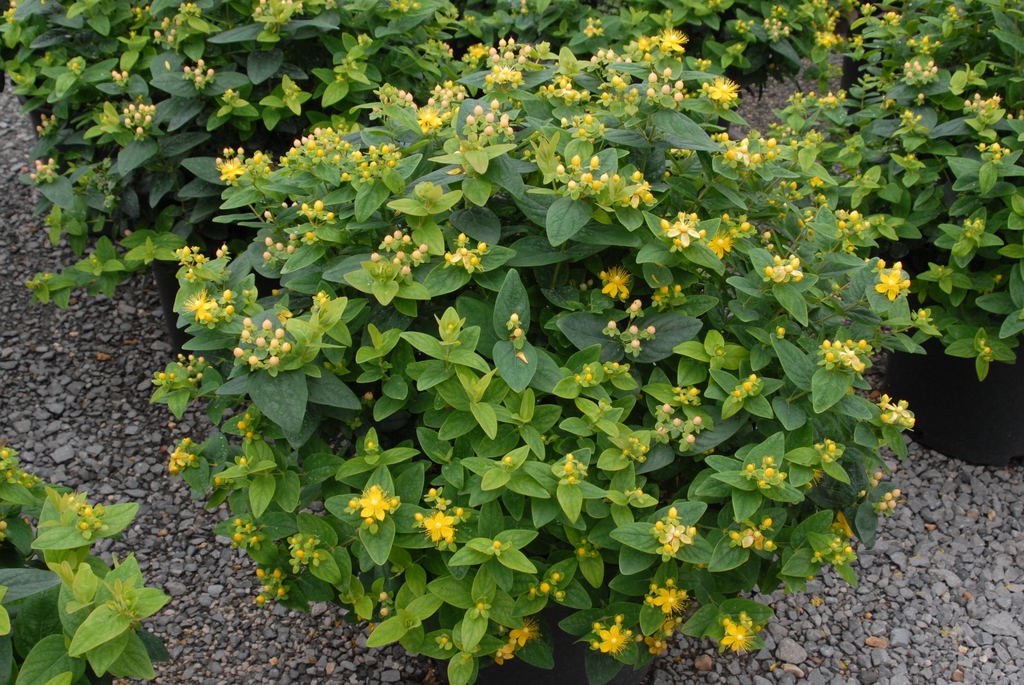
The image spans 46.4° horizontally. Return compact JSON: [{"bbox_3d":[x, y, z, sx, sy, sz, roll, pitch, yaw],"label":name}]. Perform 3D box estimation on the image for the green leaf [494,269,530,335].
[{"bbox_3d":[0.001,-0.042,1.280,0.039,0.012,0.077,1,72,0],"label":"green leaf"}]

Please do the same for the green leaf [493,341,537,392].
[{"bbox_3d":[0.003,0.025,1.260,0.046,0.056,0.014,-3,-7,0],"label":"green leaf"}]

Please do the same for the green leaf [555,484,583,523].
[{"bbox_3d":[0.058,0.161,1.200,0.026,0.011,0.044,-6,71,1],"label":"green leaf"}]

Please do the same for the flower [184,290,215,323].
[{"bbox_3d":[-0.342,-0.041,1.310,0.033,0.020,0.034,0,75,9],"label":"flower"}]

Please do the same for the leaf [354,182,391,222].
[{"bbox_3d":[-0.131,-0.129,1.100,0.029,0.010,0.047,15,54,0],"label":"leaf"}]

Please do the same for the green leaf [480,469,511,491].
[{"bbox_3d":[-0.014,0.120,1.040,0.022,0.008,0.037,41,51,19],"label":"green leaf"}]

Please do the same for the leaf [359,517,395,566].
[{"bbox_3d":[-0.135,0.198,1.190,0.037,0.011,0.055,-5,51,-7],"label":"leaf"}]

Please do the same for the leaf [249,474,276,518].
[{"bbox_3d":[-0.263,0.162,1.260,0.029,0.010,0.048,3,60,-2],"label":"leaf"}]

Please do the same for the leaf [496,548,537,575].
[{"bbox_3d":[0.006,0.216,1.170,0.044,0.008,0.021,25,45,25],"label":"leaf"}]

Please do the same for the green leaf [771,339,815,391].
[{"bbox_3d":[0.300,0.021,1.280,0.034,0.012,0.070,-35,81,-10],"label":"green leaf"}]

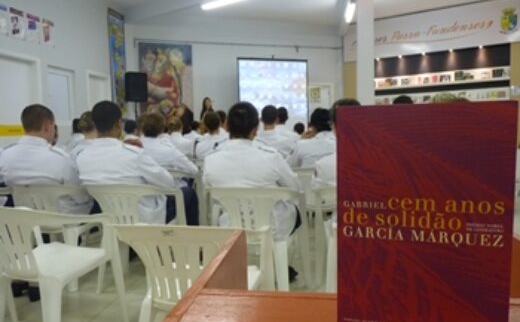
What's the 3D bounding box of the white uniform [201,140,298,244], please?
[{"bbox_3d":[-0.048,0.170,2.420,0.550,0.600,0.380,-1,4,3],"label":"white uniform"}]

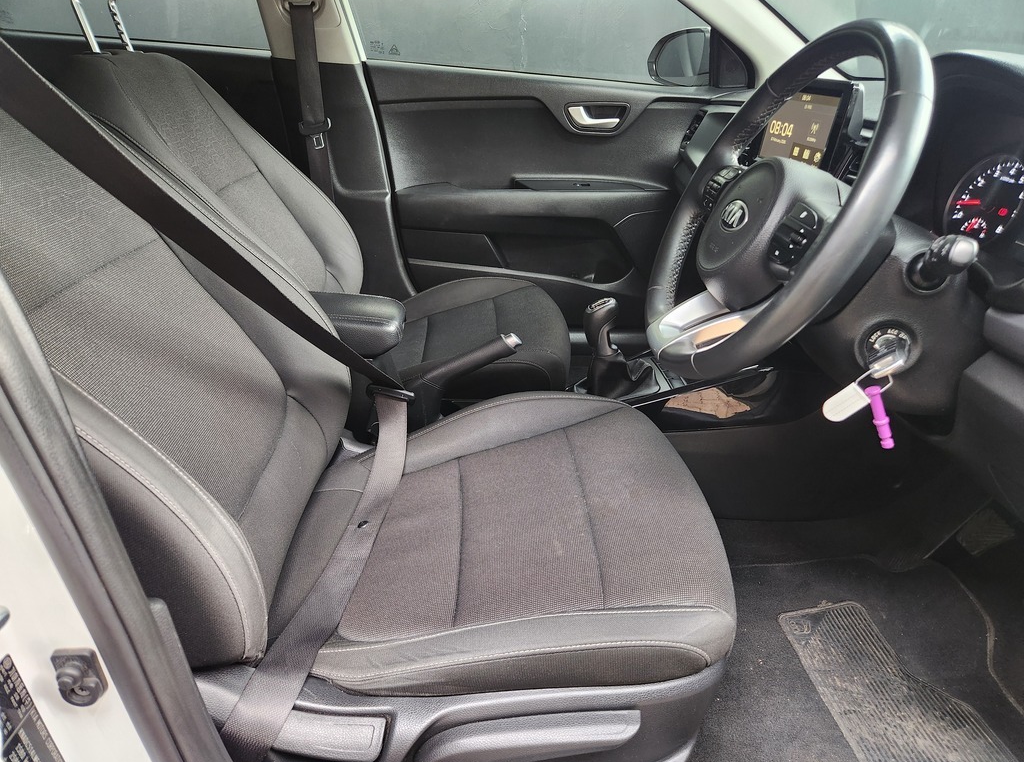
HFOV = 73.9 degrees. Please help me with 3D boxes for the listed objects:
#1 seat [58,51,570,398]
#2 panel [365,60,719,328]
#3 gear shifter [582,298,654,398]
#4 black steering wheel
[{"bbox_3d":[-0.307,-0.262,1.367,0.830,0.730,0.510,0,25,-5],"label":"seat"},{"bbox_3d":[0.121,-0.411,1.643,0.880,0.600,0.130,0,25,-5],"label":"panel"},{"bbox_3d":[0.177,-0.054,1.105,0.120,0.165,0.095,0,25,-5],"label":"gear shifter"},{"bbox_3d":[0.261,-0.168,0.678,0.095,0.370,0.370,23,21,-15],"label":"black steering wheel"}]

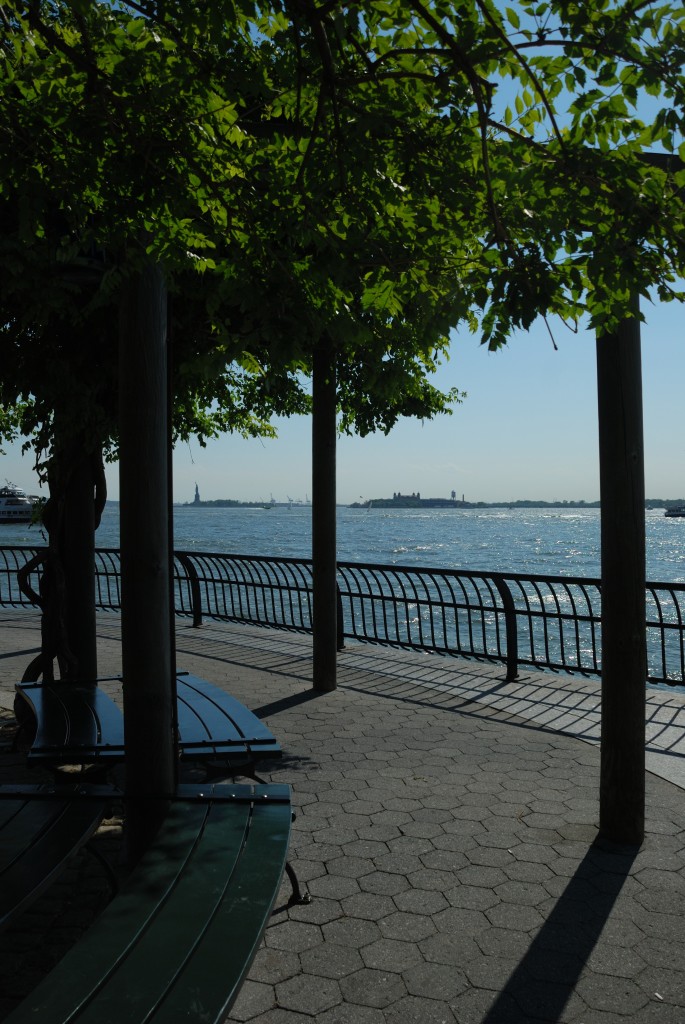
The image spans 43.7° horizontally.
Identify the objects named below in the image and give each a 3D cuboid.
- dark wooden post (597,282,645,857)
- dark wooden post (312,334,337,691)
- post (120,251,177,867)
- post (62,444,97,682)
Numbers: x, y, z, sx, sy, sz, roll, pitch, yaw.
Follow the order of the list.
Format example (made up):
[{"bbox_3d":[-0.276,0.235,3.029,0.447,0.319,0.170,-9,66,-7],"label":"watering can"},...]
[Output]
[{"bbox_3d":[1.326,0.060,4.031,0.205,2.950,0.205,0,0,0],"label":"dark wooden post"},{"bbox_3d":[-0.152,0.039,7.354,0.205,2.950,0.205,0,0,0],"label":"dark wooden post"},{"bbox_3d":[-0.859,0.062,3.711,0.205,2.950,0.205,0,0,0],"label":"post"},{"bbox_3d":[-1.759,0.049,5.731,0.205,2.950,0.205,0,0,0],"label":"post"}]

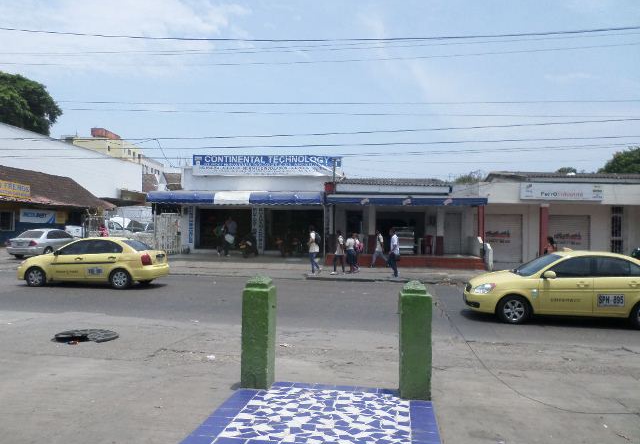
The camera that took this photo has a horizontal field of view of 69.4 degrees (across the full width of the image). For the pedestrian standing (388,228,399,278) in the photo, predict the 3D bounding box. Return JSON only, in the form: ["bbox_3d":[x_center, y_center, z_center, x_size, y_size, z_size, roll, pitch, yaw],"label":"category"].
[{"bbox_3d":[2.560,1.049,15.992,0.420,1.690,0.500,1,0,7],"label":"pedestrian standing"}]

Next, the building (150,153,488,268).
[{"bbox_3d":[0.086,-0.561,24.975,15.100,4.950,9.000,1,0,7],"label":"building"}]

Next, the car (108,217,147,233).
[{"bbox_3d":[-11.243,0.569,26.994,1.750,1.650,4.400,1,-1,-40],"label":"car"}]

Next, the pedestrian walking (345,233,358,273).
[{"bbox_3d":[1.151,1.110,16.891,0.450,1.530,0.480,1,0,10],"label":"pedestrian walking"}]

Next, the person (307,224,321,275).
[{"bbox_3d":[-0.193,0.979,16.192,0.560,1.730,0.500,1,0,7],"label":"person"}]

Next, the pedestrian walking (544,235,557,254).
[{"bbox_3d":[8.274,1.226,16.591,0.400,1.560,0.460,1,0,7],"label":"pedestrian walking"}]

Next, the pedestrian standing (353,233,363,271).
[{"bbox_3d":[1.422,1.119,17.291,0.500,1.530,0.480,1,0,7],"label":"pedestrian standing"}]

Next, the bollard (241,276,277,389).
[{"bbox_3d":[-0.689,1.211,5.140,0.290,1.200,0.290,1,0,8],"label":"bollard"}]

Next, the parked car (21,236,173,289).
[{"bbox_3d":[-6.702,1.148,13.886,4.280,1.470,1.700,1,0,5],"label":"parked car"}]

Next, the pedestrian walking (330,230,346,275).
[{"bbox_3d":[0.656,1.072,16.392,0.500,1.580,0.480,1,0,7],"label":"pedestrian walking"}]

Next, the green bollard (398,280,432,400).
[{"bbox_3d":[1.010,1.240,4.860,0.290,1.200,0.290,1,0,8],"label":"green bollard"}]

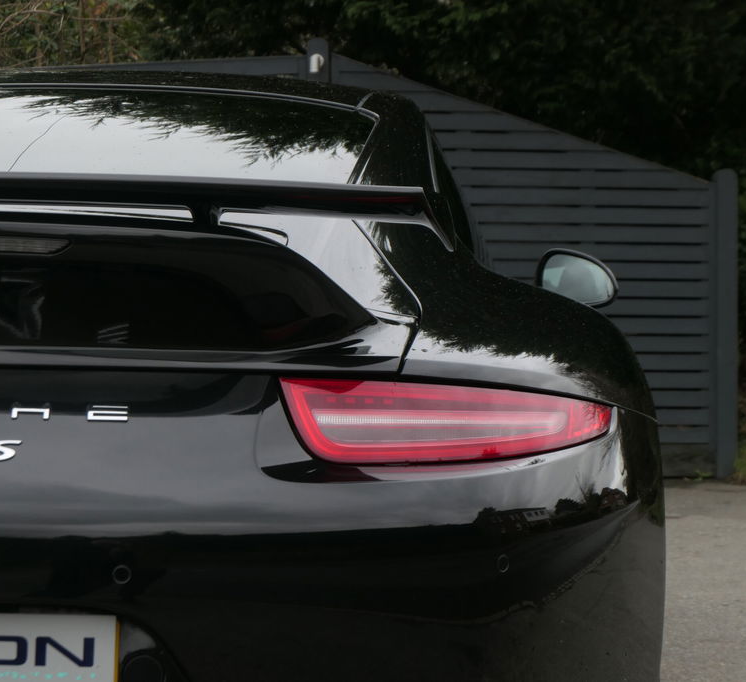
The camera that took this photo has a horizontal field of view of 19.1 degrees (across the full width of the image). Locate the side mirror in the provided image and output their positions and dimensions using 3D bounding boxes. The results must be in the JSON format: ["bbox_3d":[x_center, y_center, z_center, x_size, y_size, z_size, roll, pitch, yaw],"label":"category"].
[{"bbox_3d":[0.438,-0.129,4.820,0.195,0.142,0.120,1,1,7],"label":"side mirror"}]

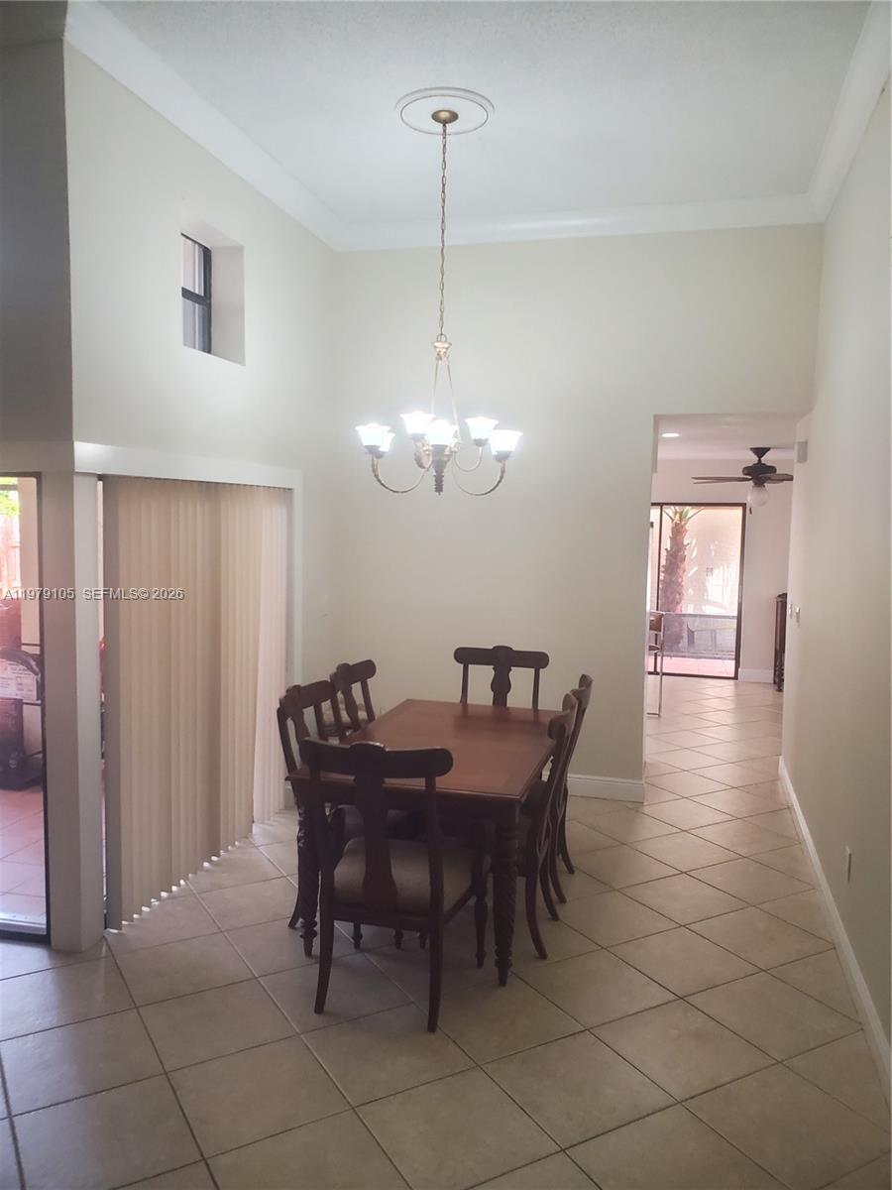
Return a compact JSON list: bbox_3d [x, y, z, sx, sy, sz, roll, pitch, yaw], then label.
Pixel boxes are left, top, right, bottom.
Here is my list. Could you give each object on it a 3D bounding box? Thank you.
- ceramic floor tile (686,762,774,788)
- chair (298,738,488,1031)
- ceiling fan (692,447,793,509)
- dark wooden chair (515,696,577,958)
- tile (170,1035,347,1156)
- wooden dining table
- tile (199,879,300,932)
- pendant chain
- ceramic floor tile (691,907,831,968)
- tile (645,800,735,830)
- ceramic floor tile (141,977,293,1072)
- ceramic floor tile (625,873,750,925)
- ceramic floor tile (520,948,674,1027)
[{"bbox_3d":[2.064,1.301,6.426,0.452,0.010,0.452,-2,6,-30],"label":"ceramic floor tile"},{"bbox_3d":[-0.186,0.993,3.369,0.566,1.036,0.612,2,5,15],"label":"chair"},{"bbox_3d":[2.743,-1.021,7.800,1.320,0.520,1.320,2,5,15],"label":"ceiling fan"},{"bbox_3d":[0.244,0.957,3.889,0.612,1.036,0.566,2,5,14],"label":"dark wooden chair"},{"bbox_3d":[-0.599,1.572,2.821,0.448,0.010,0.448,-2,5,-30],"label":"tile"},{"bbox_3d":[0.028,1.066,4.305,0.965,0.766,1.640,2,5,15],"label":"wooden dining table"},{"bbox_3d":[-0.878,1.451,4.227,0.452,0.010,0.452,-2,6,-30],"label":"tile"},{"bbox_3d":[-0.016,-1.720,4.230,0.030,1.010,0.030,1,5,0],"label":"pendant chain"},{"bbox_3d":[1.385,1.508,3.953,0.448,0.010,0.448,-2,5,-30],"label":"ceramic floor tile"},{"bbox_3d":[1.498,1.373,5.592,0.448,0.010,0.448,-2,5,-30],"label":"tile"},{"bbox_3d":[-0.819,1.524,3.187,0.449,0.010,0.449,-2,5,-30],"label":"ceramic floor tile"},{"bbox_3d":[1.157,1.467,4.340,0.452,0.010,0.452,-2,6,-30],"label":"ceramic floor tile"},{"bbox_3d":[0.591,1.533,3.501,0.448,0.010,0.448,-2,5,-30],"label":"ceramic floor tile"}]

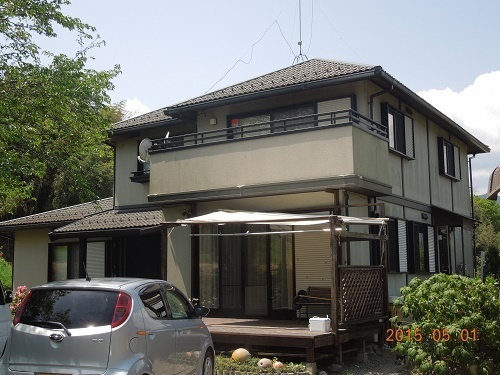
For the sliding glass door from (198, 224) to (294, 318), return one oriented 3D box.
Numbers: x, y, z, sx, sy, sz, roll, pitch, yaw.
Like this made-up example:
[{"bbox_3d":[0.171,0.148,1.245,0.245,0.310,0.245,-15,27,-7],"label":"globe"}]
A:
[{"bbox_3d":[-0.134,1.799,14.103,2.630,2.120,0.100,-5,-9,32],"label":"sliding glass door"}]

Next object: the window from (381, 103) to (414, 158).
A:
[{"bbox_3d":[3.868,-1.391,16.031,0.140,1.130,2.050,-5,-9,32],"label":"window"}]

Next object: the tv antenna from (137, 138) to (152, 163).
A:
[{"bbox_3d":[-2.516,-0.888,14.899,0.250,0.520,0.460,-5,-9,29],"label":"tv antenna"}]

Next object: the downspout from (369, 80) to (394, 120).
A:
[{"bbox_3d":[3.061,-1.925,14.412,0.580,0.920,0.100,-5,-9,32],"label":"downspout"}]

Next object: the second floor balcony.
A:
[{"bbox_3d":[0.391,-0.477,14.285,5.180,1.470,2.150,-5,-9,32],"label":"second floor balcony"}]

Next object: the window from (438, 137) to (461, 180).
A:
[{"bbox_3d":[6.519,-0.853,20.170,0.140,1.150,2.100,-5,-9,32],"label":"window"}]

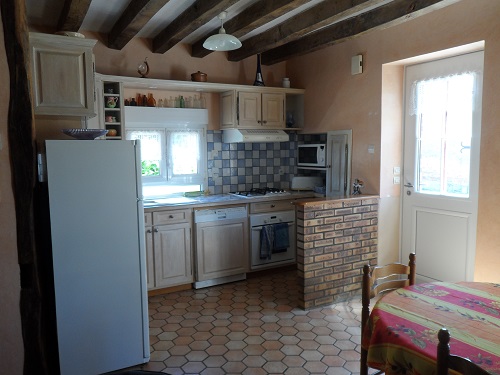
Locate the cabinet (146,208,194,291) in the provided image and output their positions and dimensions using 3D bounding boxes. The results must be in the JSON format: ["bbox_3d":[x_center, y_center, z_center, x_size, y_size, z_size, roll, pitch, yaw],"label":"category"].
[{"bbox_3d":[-1.089,0.607,4.278,0.826,0.806,0.592,-4,6,-28],"label":"cabinet"}]

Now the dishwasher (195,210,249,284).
[{"bbox_3d":[-0.437,0.606,4.610,0.598,0.838,0.585,-3,6,-28],"label":"dishwasher"}]

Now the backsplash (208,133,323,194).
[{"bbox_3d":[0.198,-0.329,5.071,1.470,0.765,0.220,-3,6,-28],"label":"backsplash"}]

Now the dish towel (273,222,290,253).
[{"bbox_3d":[0.365,0.561,4.658,0.215,0.335,0.060,-3,6,-28],"label":"dish towel"}]

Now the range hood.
[{"bbox_3d":[0.056,-0.620,4.848,0.612,0.143,0.510,-4,6,-28],"label":"range hood"}]

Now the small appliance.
[{"bbox_3d":[0.877,-0.406,5.006,0.367,0.265,0.500,-4,6,-32],"label":"small appliance"}]

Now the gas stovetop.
[{"bbox_3d":[0.111,0.053,4.926,0.590,0.065,0.510,-3,6,-28],"label":"gas stovetop"}]

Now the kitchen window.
[{"bbox_3d":[-0.951,-0.312,4.596,0.975,0.820,0.120,-3,6,-28],"label":"kitchen window"}]

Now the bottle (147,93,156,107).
[{"bbox_3d":[-1.089,-0.942,4.413,0.082,0.153,0.082,-4,6,-28],"label":"bottle"}]

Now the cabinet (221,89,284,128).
[{"bbox_3d":[0.026,-0.902,4.843,0.653,0.428,0.449,-4,6,-28],"label":"cabinet"}]

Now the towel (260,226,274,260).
[{"bbox_3d":[0.192,0.625,4.572,0.180,0.410,0.060,-3,6,-28],"label":"towel"}]

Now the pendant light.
[{"bbox_3d":[-0.236,-1.382,3.528,0.343,0.283,0.343,0,6,0],"label":"pendant light"}]

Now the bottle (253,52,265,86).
[{"bbox_3d":[0.101,-1.368,4.745,0.138,0.413,0.138,-1,5,0],"label":"bottle"}]

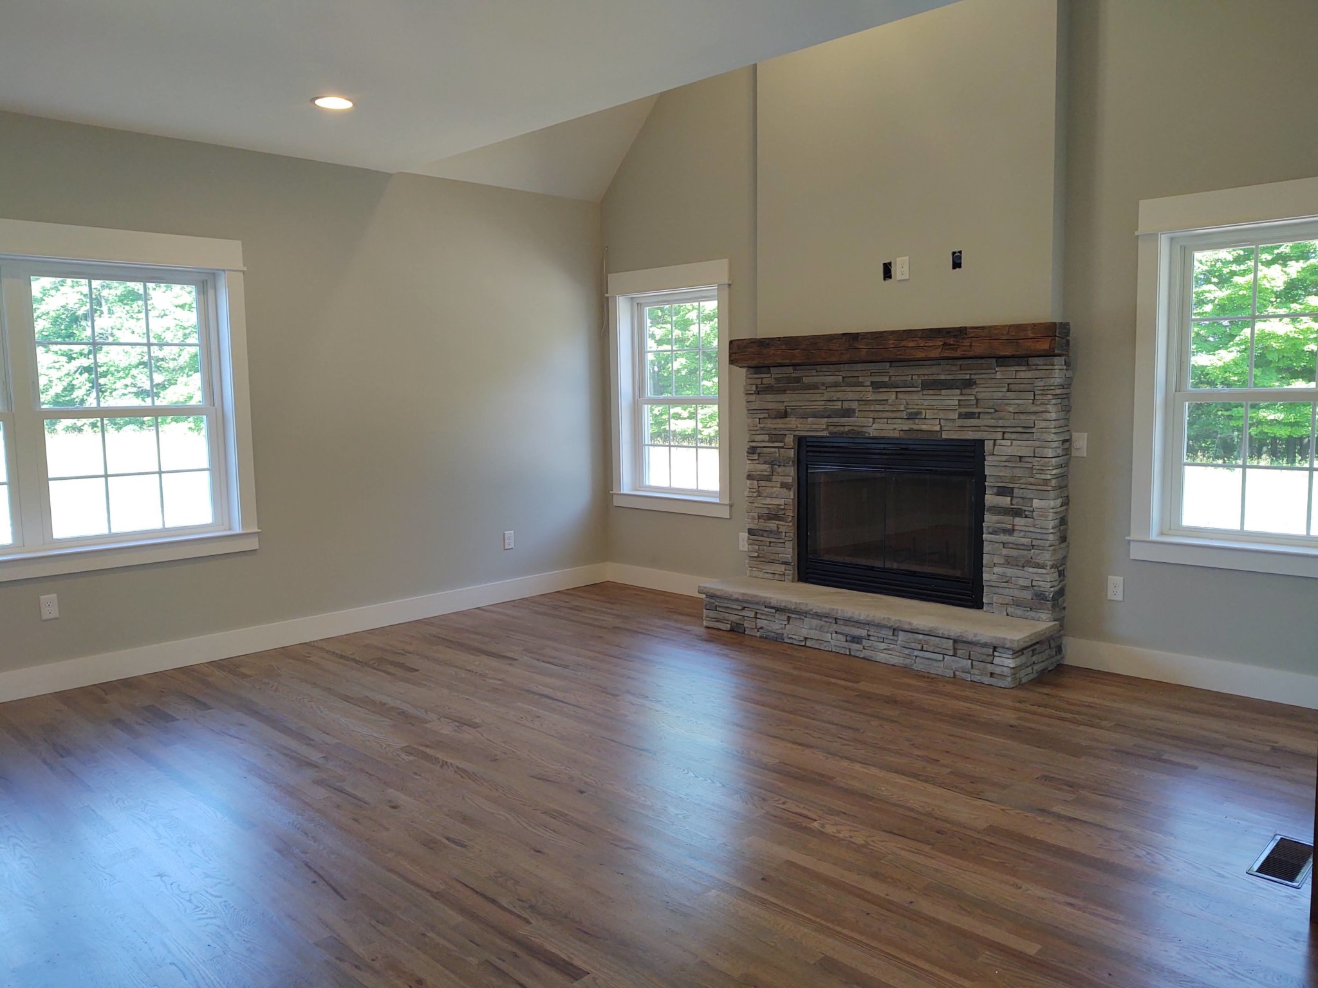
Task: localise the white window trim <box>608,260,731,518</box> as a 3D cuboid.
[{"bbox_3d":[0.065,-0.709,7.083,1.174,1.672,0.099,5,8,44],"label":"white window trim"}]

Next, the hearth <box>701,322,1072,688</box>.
[{"bbox_3d":[1.157,0.053,5.641,1.984,1.570,0.603,5,8,44],"label":"hearth"}]

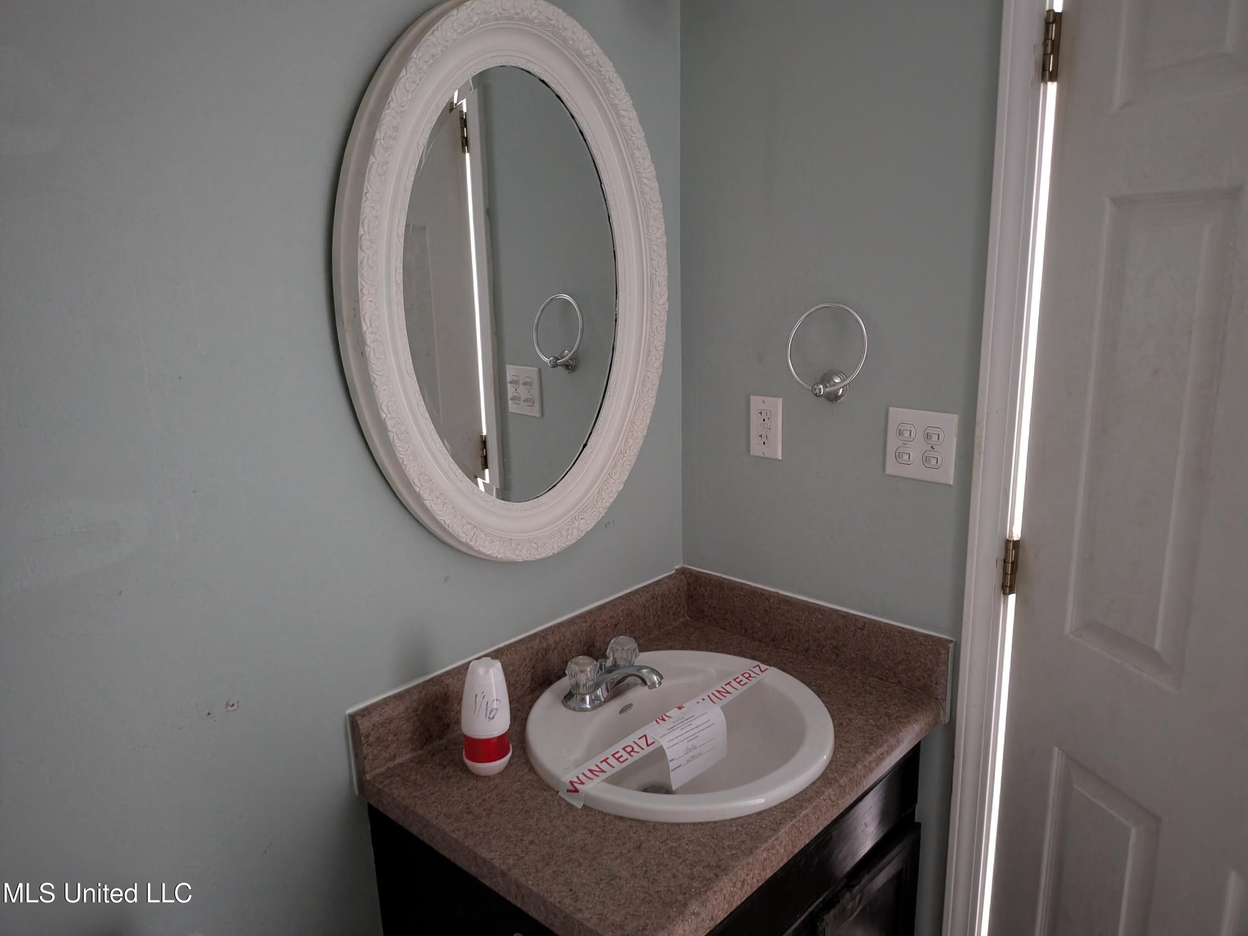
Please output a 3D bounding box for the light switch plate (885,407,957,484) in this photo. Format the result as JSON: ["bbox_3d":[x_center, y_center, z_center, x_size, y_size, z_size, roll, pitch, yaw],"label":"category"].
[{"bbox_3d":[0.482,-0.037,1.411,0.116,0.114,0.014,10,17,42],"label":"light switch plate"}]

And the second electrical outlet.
[{"bbox_3d":[0.264,-0.076,1.612,0.070,0.114,0.009,10,17,42],"label":"second electrical outlet"}]

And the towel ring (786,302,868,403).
[{"bbox_3d":[0.345,-0.191,1.464,0.150,0.172,0.068,10,17,42],"label":"towel ring"}]

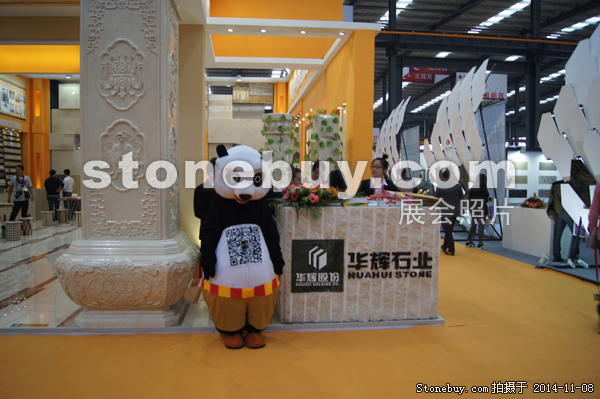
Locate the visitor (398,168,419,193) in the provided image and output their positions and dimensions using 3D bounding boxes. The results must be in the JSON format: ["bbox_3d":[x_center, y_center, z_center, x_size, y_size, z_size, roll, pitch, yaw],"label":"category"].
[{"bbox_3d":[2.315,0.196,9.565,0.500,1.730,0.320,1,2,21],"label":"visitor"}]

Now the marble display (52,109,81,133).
[{"bbox_3d":[-8.422,-2.817,16.300,1.100,0.890,0.040,0,3,-6],"label":"marble display"}]

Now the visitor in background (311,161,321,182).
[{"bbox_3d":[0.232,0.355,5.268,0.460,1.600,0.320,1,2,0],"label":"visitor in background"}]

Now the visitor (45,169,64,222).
[{"bbox_3d":[-7.895,-0.140,14.425,0.580,1.670,0.360,-1,3,-20],"label":"visitor"}]

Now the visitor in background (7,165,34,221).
[{"bbox_3d":[-7.101,0.003,11.406,0.580,1.730,0.400,0,3,-14],"label":"visitor in background"}]

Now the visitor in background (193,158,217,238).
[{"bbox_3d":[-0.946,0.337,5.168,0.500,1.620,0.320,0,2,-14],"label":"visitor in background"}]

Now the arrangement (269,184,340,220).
[{"bbox_3d":[0.056,0.026,4.600,0.740,0.340,0.450,0,2,-7],"label":"arrangement"}]

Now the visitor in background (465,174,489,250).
[{"bbox_3d":[3.825,0.262,9.719,0.500,1.620,0.360,1,2,3],"label":"visitor in background"}]

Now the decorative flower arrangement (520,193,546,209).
[{"bbox_3d":[4.812,0.027,9.250,0.440,0.330,0.480,0,3,-12],"label":"decorative flower arrangement"}]

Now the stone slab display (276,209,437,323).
[{"bbox_3d":[0.584,0.619,4.787,1.580,1.120,0.750,0,2,-7],"label":"stone slab display"}]

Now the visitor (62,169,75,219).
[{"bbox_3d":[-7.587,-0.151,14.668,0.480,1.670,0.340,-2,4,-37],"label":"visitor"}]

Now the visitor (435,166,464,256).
[{"bbox_3d":[2.991,0.231,8.904,0.530,1.730,0.380,0,2,-7],"label":"visitor"}]

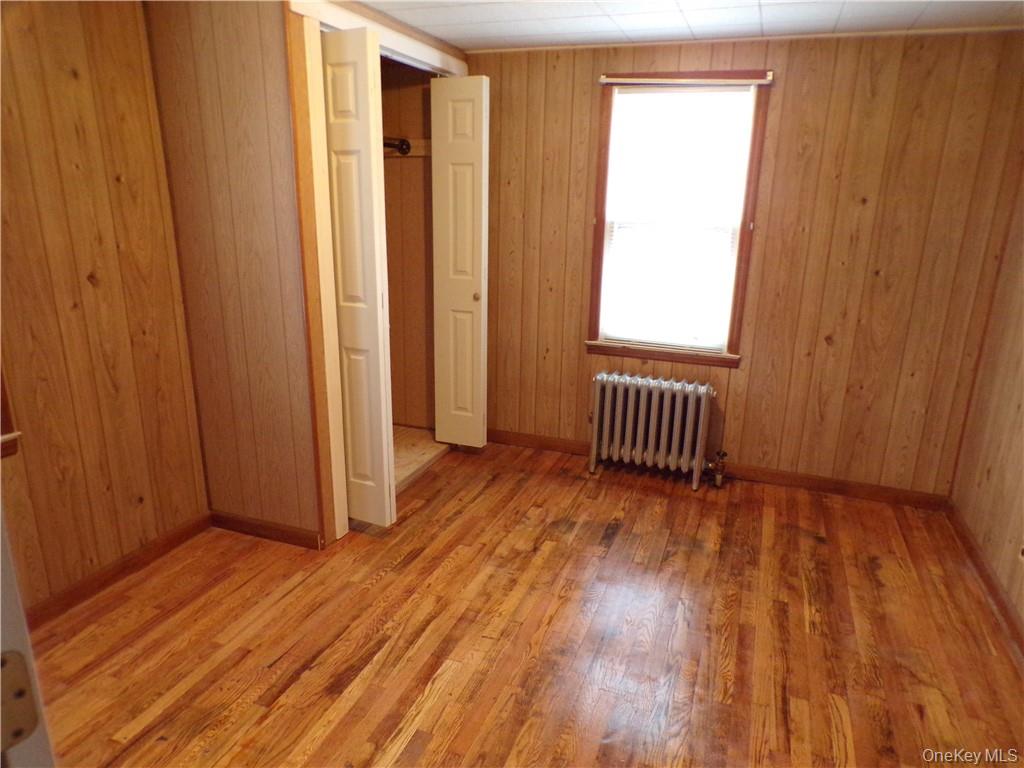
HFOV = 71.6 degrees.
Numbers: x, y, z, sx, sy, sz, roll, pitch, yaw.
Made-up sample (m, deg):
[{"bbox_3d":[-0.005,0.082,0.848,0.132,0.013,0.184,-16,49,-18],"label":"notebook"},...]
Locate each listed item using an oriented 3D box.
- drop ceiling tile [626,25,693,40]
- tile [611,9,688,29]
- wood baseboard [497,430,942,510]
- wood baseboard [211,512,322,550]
[{"bbox_3d":[0.688,-1.631,3.301,0.299,0.015,0.308,7,17,19],"label":"drop ceiling tile"},{"bbox_3d":[0.583,-1.554,3.022,0.299,0.015,0.307,7,17,19],"label":"tile"},{"bbox_3d":[0.961,0.447,3.960,2.606,0.080,0.016,7,17,19],"label":"wood baseboard"},{"bbox_3d":[-1.084,0.641,3.127,0.586,0.080,0.016,7,17,19],"label":"wood baseboard"}]

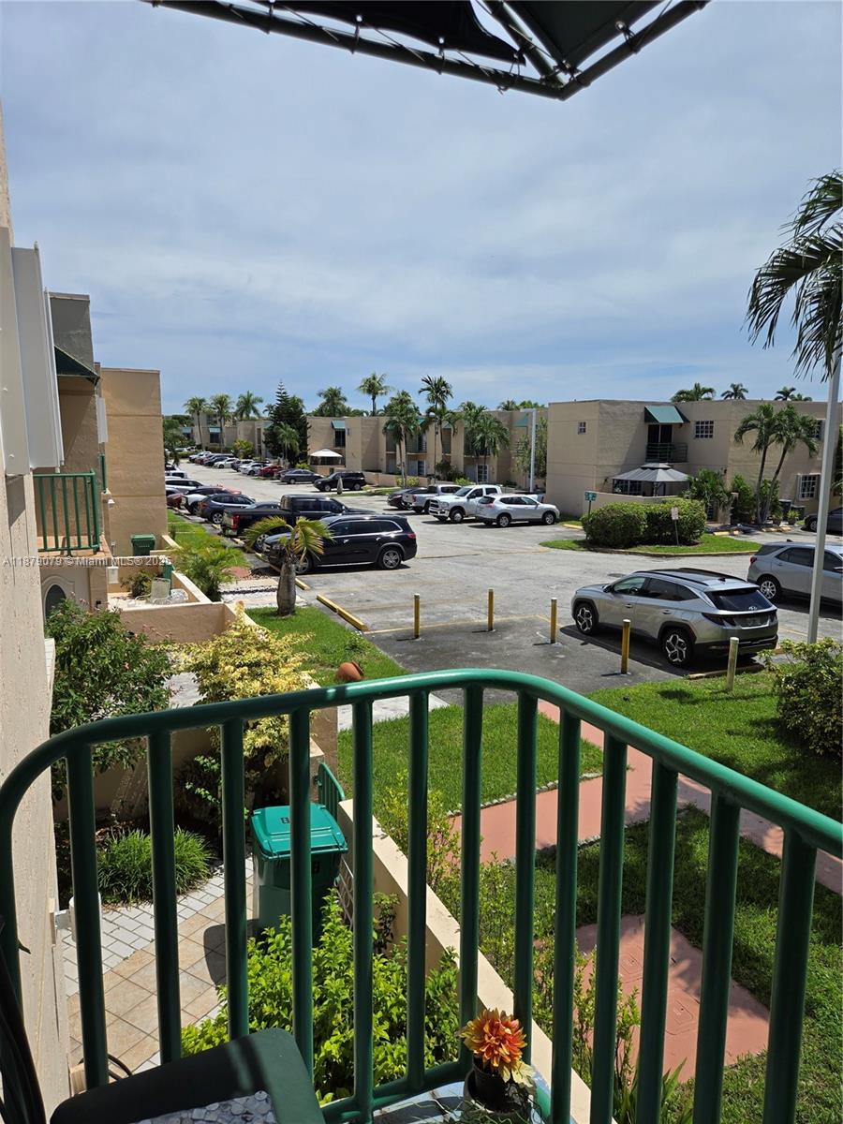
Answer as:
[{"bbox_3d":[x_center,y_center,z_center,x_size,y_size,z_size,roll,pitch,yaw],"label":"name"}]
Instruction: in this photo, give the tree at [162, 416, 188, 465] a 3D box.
[{"bbox_3d":[-29.280,-13.831,88.950,3.600,6.690,3.500,-3,10,-18],"label":"tree"}]

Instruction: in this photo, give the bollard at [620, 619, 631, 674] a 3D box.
[{"bbox_3d":[3.931,1.615,14.367,0.140,1.050,0.140,0,9,0],"label":"bollard"}]

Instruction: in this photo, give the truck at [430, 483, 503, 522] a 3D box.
[{"bbox_3d":[3.669,-3.349,41.957,6.300,1.980,2.050,-4,10,-24],"label":"truck"}]

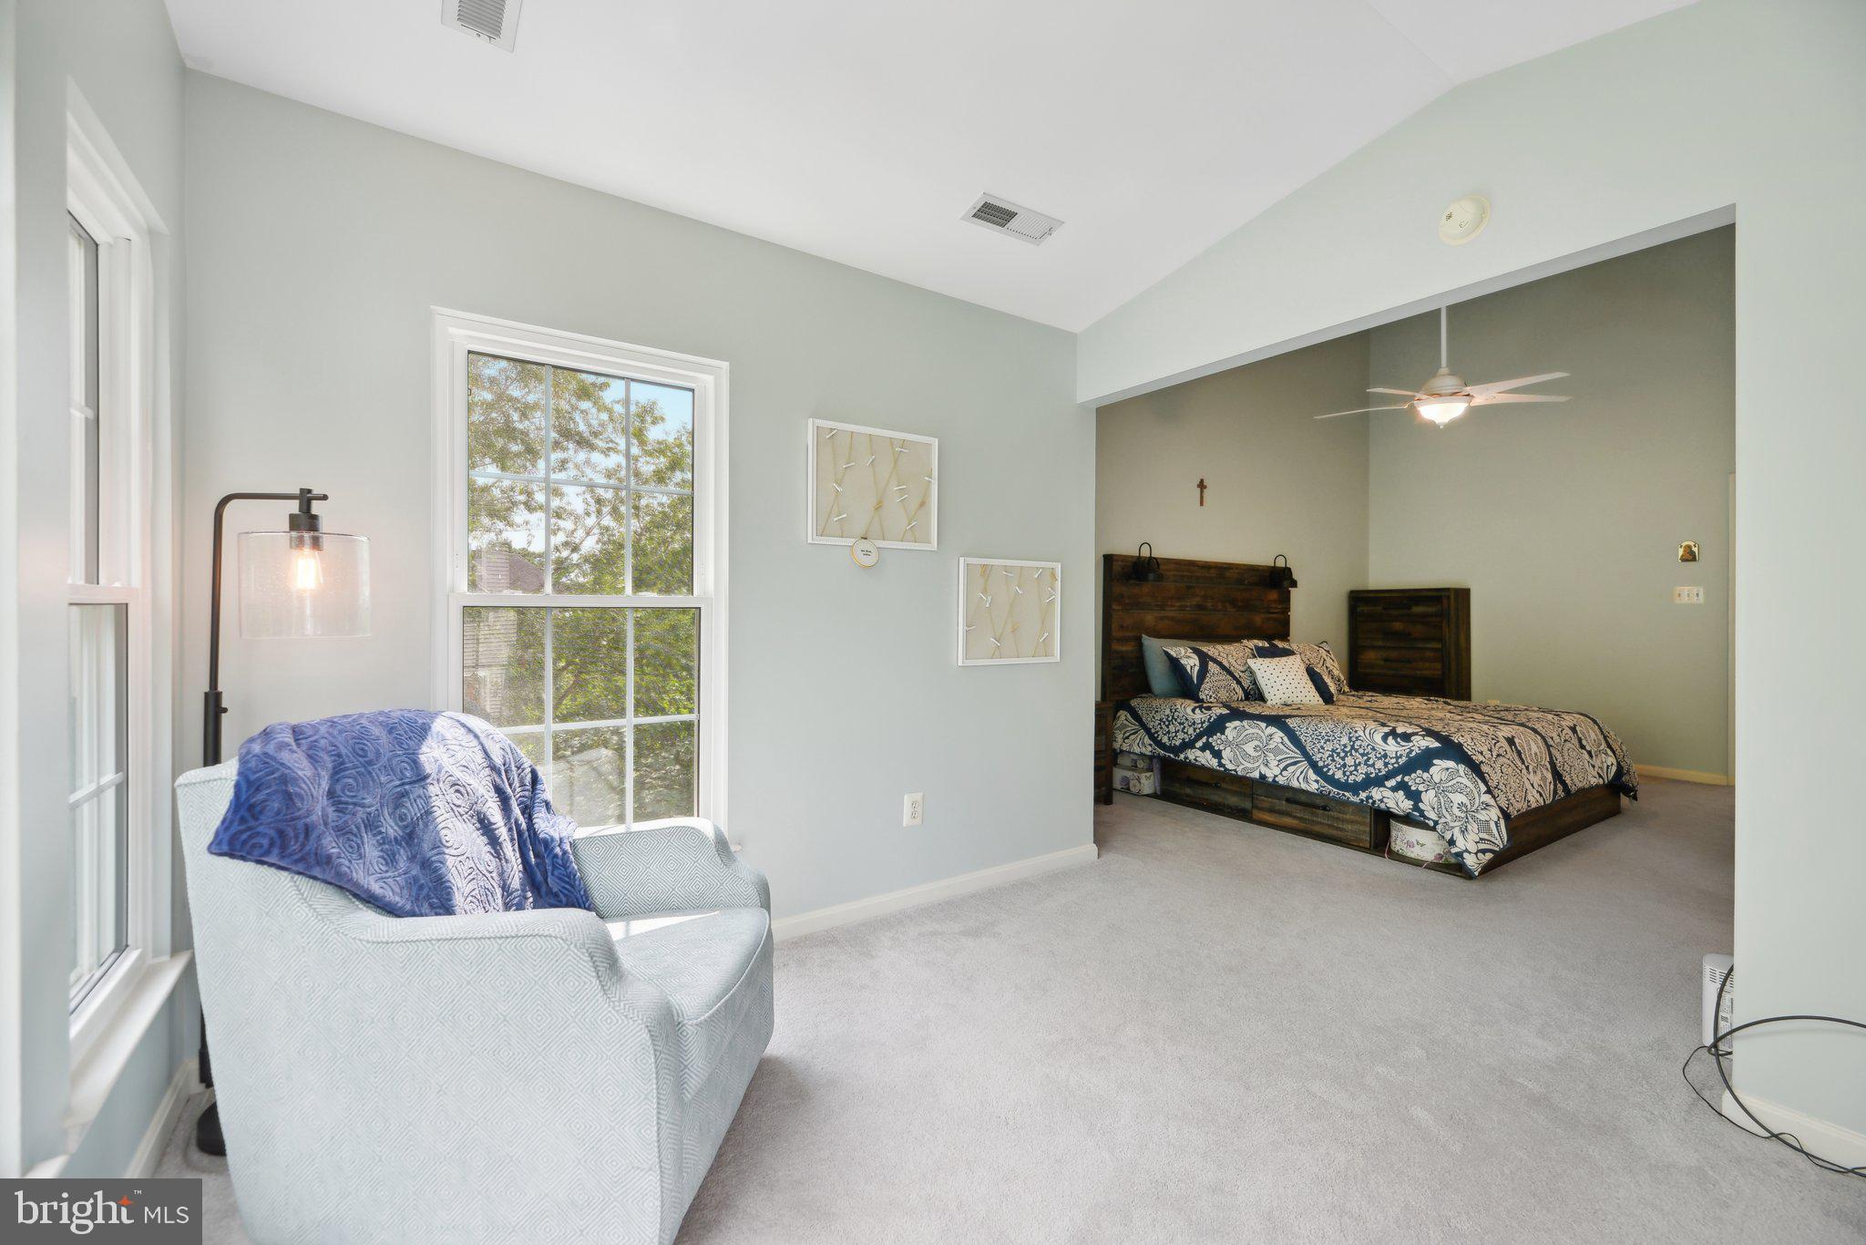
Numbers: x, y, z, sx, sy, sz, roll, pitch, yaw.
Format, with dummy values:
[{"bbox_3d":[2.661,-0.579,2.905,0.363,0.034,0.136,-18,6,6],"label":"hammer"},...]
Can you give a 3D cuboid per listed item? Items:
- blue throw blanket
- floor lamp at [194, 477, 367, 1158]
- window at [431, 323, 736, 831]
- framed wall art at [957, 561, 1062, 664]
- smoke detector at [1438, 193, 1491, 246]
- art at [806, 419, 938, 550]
[{"bbox_3d":[-1.027,0.420,1.528,0.430,0.460,0.690,0,0,3],"label":"blue throw blanket"},{"bbox_3d":[-1.455,0.405,1.630,0.320,1.420,0.265,0,0,0],"label":"floor lamp"},{"bbox_3d":[-1.045,-0.066,2.235,0.811,1.583,0.100,0,0,-33],"label":"window"},{"bbox_3d":[0.335,-0.042,3.079,0.539,0.436,0.030,0,0,-33],"label":"framed wall art"},{"bbox_3d":[1.482,-1.138,2.043,0.045,0.132,0.132,0,0,-33],"label":"smoke detector"},{"bbox_3d":[-0.212,-0.500,2.720,0.541,0.439,0.030,0,0,-33],"label":"art"}]

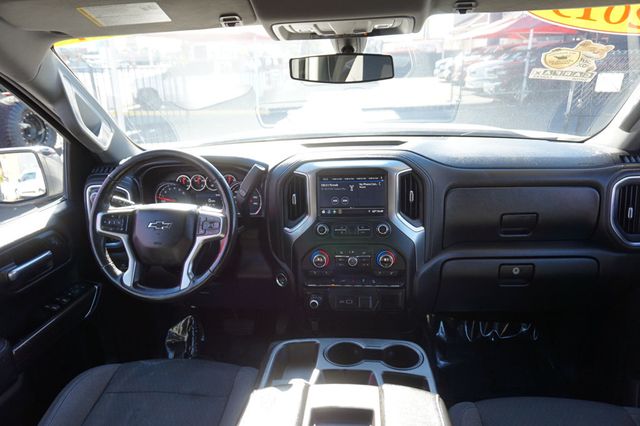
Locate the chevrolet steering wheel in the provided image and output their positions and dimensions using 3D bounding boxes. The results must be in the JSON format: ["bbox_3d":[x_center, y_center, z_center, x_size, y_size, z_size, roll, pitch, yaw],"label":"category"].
[{"bbox_3d":[-0.402,0.034,1.120,0.380,0.380,0.100,-1,-4,4],"label":"chevrolet steering wheel"}]

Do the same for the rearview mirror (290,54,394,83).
[{"bbox_3d":[0.055,-0.335,0.989,0.248,0.064,0.040,4,25,19],"label":"rearview mirror"}]

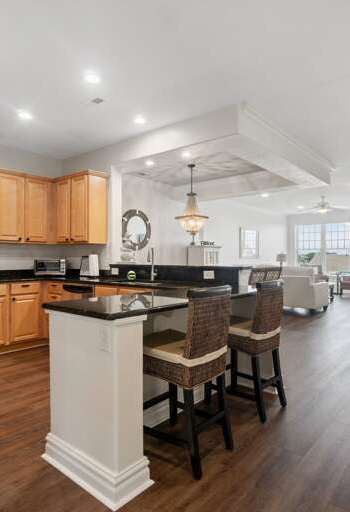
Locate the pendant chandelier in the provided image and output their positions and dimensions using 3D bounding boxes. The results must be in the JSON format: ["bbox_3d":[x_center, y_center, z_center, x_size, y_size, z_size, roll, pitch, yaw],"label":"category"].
[{"bbox_3d":[0.301,-0.880,5.662,0.590,1.390,0.590,0,0,0],"label":"pendant chandelier"}]

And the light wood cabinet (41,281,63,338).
[{"bbox_3d":[-1.394,0.793,4.349,0.580,0.880,0.600,-1,-1,41],"label":"light wood cabinet"}]

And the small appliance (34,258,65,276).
[{"bbox_3d":[-1.836,0.171,4.720,0.425,0.225,0.290,0,-1,-13],"label":"small appliance"}]

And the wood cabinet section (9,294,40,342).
[{"bbox_3d":[-2.192,0.805,4.397,0.600,0.630,0.403,0,0,41],"label":"wood cabinet section"}]

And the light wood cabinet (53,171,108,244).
[{"bbox_3d":[-1.381,-0.644,4.573,0.920,0.940,0.360,0,-1,41],"label":"light wood cabinet"}]

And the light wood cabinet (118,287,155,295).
[{"bbox_3d":[-0.218,0.720,3.382,0.540,0.780,0.580,0,-1,41],"label":"light wood cabinet"}]

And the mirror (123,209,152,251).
[{"bbox_3d":[-0.761,-0.517,6.412,0.050,0.810,0.810,-1,-1,41],"label":"mirror"}]

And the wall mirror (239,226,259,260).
[{"bbox_3d":[2.264,-0.372,9.711,0.050,0.890,1.130,-1,-1,41],"label":"wall mirror"}]

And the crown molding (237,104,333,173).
[{"bbox_3d":[1.804,-1.516,4.577,0.110,0.120,3.300,0,-1,41],"label":"crown molding"}]

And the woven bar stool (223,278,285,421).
[{"bbox_3d":[0.587,0.701,2.620,0.520,1.020,0.440,-1,-1,41],"label":"woven bar stool"}]

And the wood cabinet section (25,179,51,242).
[{"bbox_3d":[-2.088,-0.635,4.738,0.335,0.910,0.394,0,0,41],"label":"wood cabinet section"}]

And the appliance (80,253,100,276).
[{"bbox_3d":[-1.176,0.152,4.450,0.220,0.295,0.190,0,-1,41],"label":"appliance"}]

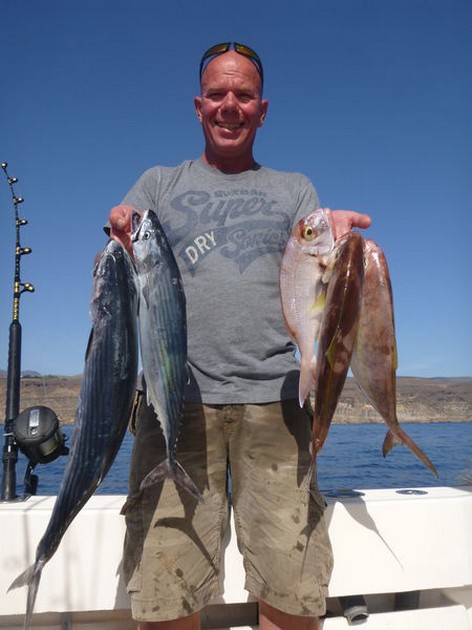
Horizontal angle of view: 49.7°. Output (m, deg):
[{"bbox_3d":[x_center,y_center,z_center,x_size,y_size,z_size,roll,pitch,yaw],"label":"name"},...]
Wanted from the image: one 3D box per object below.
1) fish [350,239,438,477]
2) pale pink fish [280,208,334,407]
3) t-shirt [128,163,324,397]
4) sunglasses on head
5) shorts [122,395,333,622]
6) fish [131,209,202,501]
[{"bbox_3d":[0.267,0.075,0.904,0.112,0.430,0.070,-14,-10,23],"label":"fish"},{"bbox_3d":[0.132,-0.019,0.903,0.108,0.360,0.055,5,-9,-4],"label":"pale pink fish"},{"bbox_3d":[-0.035,-0.084,1.157,0.480,0.610,0.280,0,-12,0],"label":"t-shirt"},{"bbox_3d":[-0.011,-0.619,1.269,0.160,0.050,0.145,0,-26,0],"label":"sunglasses on head"},{"bbox_3d":[-0.016,0.372,1.066,0.425,0.470,0.260,0,-12,0],"label":"shorts"},{"bbox_3d":[-0.129,0.052,0.878,0.112,0.500,0.075,-9,-10,17],"label":"fish"}]

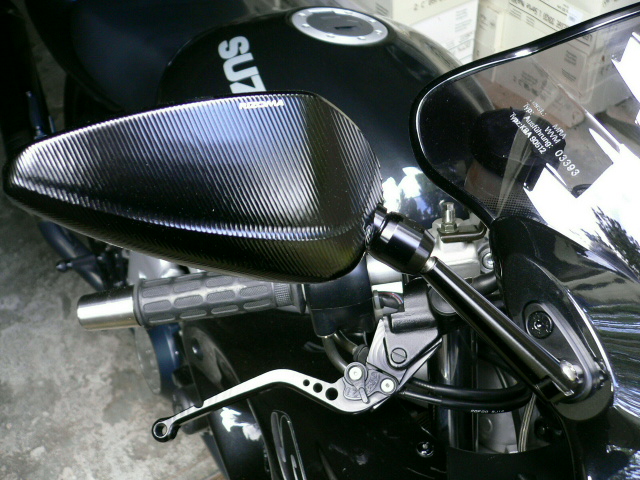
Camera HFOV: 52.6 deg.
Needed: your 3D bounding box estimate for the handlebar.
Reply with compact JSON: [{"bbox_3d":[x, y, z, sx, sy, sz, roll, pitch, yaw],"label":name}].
[{"bbox_3d":[-0.104,0.047,0.505,0.185,0.037,0.037,-5,38,9],"label":"handlebar"}]

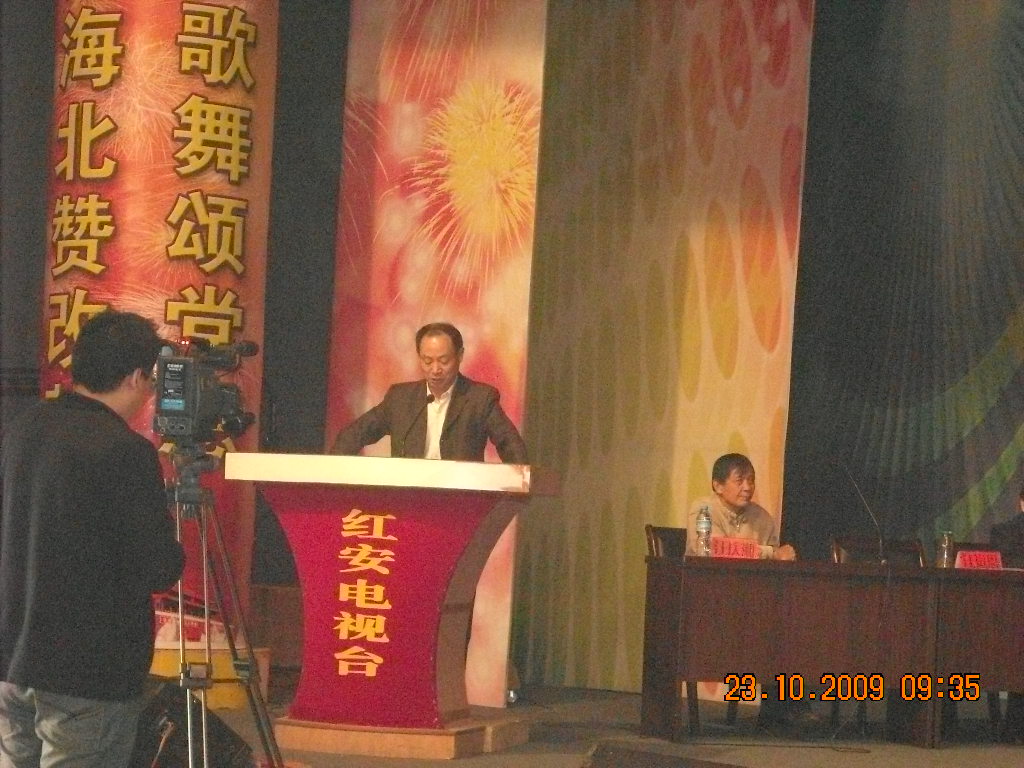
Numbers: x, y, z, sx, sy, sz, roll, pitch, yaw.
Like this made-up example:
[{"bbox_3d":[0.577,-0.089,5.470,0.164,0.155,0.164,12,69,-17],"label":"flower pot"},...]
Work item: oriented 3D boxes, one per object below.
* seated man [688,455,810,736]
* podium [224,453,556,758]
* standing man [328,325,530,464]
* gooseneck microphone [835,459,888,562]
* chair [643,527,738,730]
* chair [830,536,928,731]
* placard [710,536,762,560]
[{"bbox_3d":[1.007,0.932,13.840,0.490,1.244,0.653,3,-3,-22],"label":"seated man"},{"bbox_3d":[-0.486,0.866,12.385,1.220,1.140,0.500,3,-1,15],"label":"podium"},{"bbox_3d":[-0.333,0.549,12.317,0.816,1.596,0.490,2,-3,14],"label":"standing man"},{"bbox_3d":[1.522,0.569,13.739,0.265,0.454,0.122,1,-3,38],"label":"gooseneck microphone"},{"bbox_3d":[0.875,1.097,13.881,0.479,0.908,0.510,3,-3,-22],"label":"chair"},{"bbox_3d":[1.758,1.156,14.237,0.479,0.898,0.510,3,-3,-22],"label":"chair"},{"bbox_3d":[0.958,0.702,13.276,0.233,0.100,0.082,3,-3,-22],"label":"placard"}]

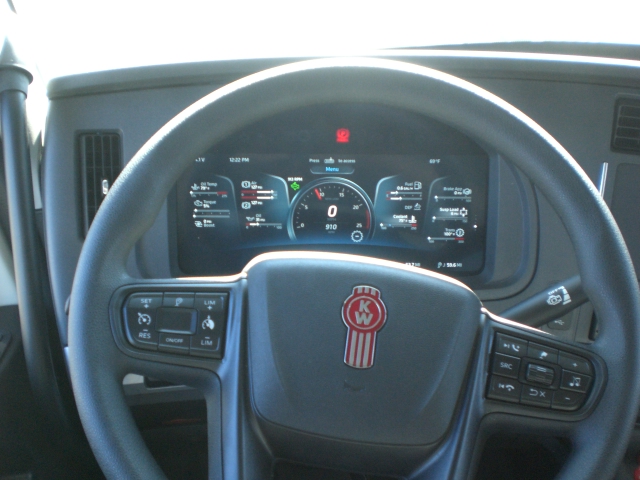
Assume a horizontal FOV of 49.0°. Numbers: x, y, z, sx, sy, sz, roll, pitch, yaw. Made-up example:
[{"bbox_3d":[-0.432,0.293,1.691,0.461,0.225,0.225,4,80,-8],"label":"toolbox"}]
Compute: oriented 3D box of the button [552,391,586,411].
[{"bbox_3d":[0.197,0.127,0.555,0.027,0.015,0.006,9,-15,2],"label":"button"}]

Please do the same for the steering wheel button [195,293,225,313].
[{"bbox_3d":[-0.086,0.051,0.559,0.025,0.016,0.007,3,-19,-3],"label":"steering wheel button"}]

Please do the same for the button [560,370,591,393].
[{"bbox_3d":[0.202,0.113,0.559,0.023,0.016,0.007,17,-19,2],"label":"button"}]

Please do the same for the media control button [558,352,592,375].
[{"bbox_3d":[0.205,0.098,0.563,0.029,0.015,0.006,11,-15,3],"label":"media control button"}]

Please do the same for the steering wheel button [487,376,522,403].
[{"bbox_3d":[0.146,0.118,0.557,0.026,0.018,0.006,8,-15,2],"label":"steering wheel button"}]

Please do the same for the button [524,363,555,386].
[{"bbox_3d":[0.174,0.108,0.559,0.021,0.012,0.008,14,-19,1],"label":"button"}]

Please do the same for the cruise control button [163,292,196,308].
[{"bbox_3d":[-0.115,0.050,0.576,0.026,0.013,0.006,5,-15,1],"label":"cruise control button"}]

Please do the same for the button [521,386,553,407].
[{"bbox_3d":[0.170,0.124,0.553,0.025,0.013,0.007,12,-19,0],"label":"button"}]

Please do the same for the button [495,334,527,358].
[{"bbox_3d":[0.154,0.086,0.566,0.027,0.018,0.006,10,-15,3],"label":"button"}]

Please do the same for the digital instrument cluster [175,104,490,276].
[{"bbox_3d":[0.016,-0.062,0.848,0.367,0.208,0.050,0,10,0],"label":"digital instrument cluster"}]

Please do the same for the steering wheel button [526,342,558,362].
[{"bbox_3d":[0.179,0.092,0.565,0.025,0.013,0.007,13,-19,0],"label":"steering wheel button"}]

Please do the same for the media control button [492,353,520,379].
[{"bbox_3d":[0.148,0.101,0.559,0.021,0.018,0.007,13,-19,0],"label":"media control button"}]

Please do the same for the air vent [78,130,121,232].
[{"bbox_3d":[-0.248,-0.062,0.800,0.048,0.121,0.025,-1,5,-12],"label":"air vent"}]

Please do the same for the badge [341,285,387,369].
[{"bbox_3d":[0.035,0.070,0.570,0.036,0.067,0.004,6,-15,2],"label":"badge"}]

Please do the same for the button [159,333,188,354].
[{"bbox_3d":[-0.113,0.081,0.547,0.024,0.014,0.007,4,-19,-3],"label":"button"}]

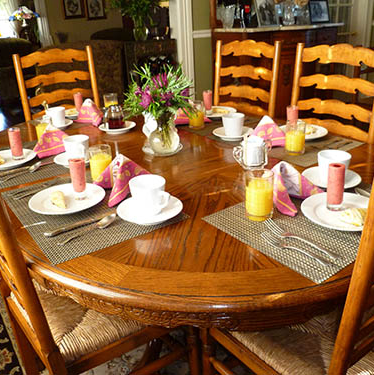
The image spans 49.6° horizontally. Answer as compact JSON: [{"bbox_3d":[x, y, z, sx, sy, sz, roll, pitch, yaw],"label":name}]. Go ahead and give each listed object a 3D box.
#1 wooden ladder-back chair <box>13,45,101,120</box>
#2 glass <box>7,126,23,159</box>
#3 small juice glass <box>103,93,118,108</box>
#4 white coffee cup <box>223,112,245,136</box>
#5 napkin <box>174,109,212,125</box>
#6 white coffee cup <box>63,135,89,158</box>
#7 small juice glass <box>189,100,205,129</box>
[{"bbox_3d":[-0.546,-0.180,2.220,0.480,1.055,0.500,-18,28,-31],"label":"wooden ladder-back chair"},{"bbox_3d":[-0.606,-0.156,1.433,0.050,0.106,0.050,-3,24,0],"label":"glass"},{"bbox_3d":[-0.351,-0.386,1.904,0.067,0.105,0.067,-7,25,-9],"label":"small juice glass"},{"bbox_3d":[0.177,-0.247,1.591,0.090,0.074,0.115,-18,28,-30],"label":"white coffee cup"},{"bbox_3d":[0.008,-0.340,1.771,0.120,0.102,0.155,-19,29,-31],"label":"napkin"},{"bbox_3d":[-0.369,-0.128,1.361,0.087,0.078,0.112,-16,28,-27],"label":"white coffee cup"},{"bbox_3d":[0.045,-0.318,1.759,0.067,0.104,0.067,-3,24,0],"label":"small juice glass"}]

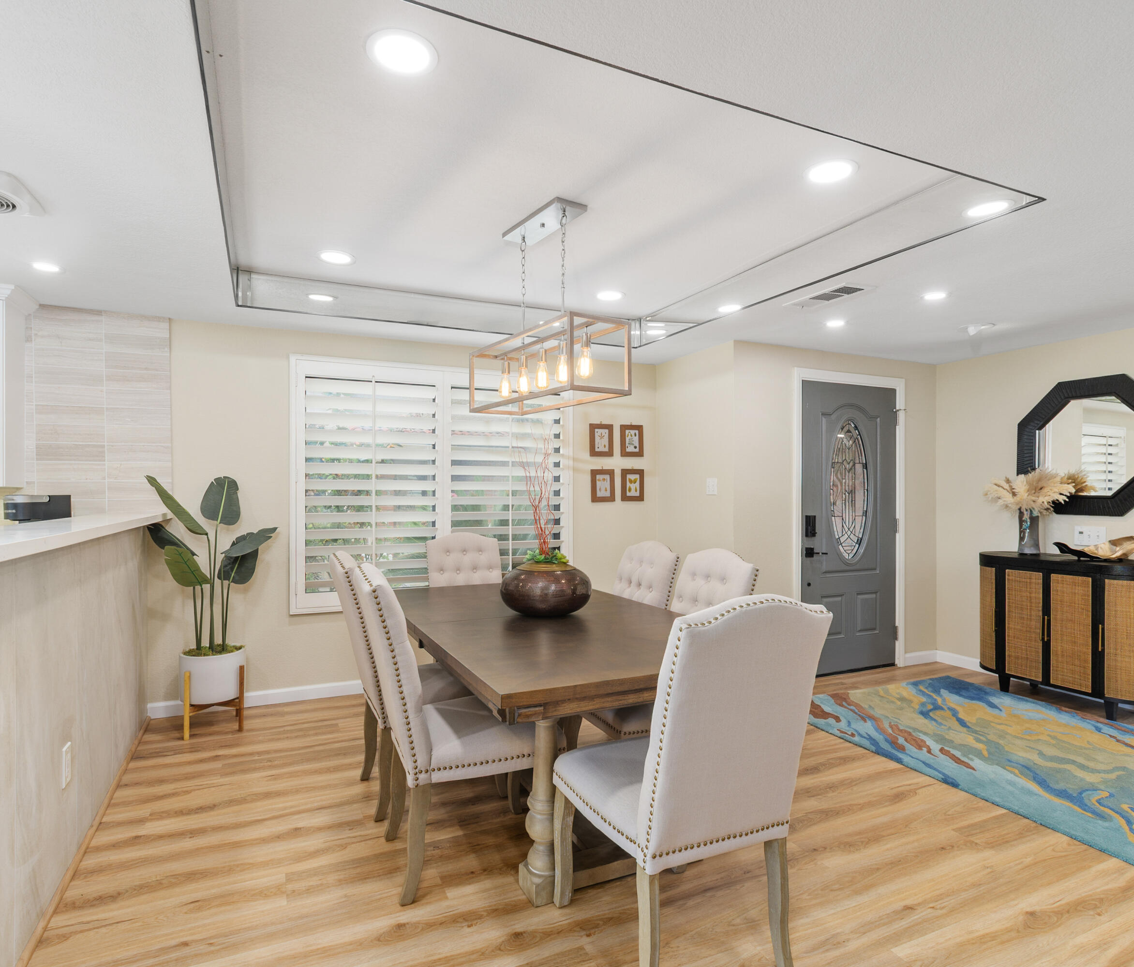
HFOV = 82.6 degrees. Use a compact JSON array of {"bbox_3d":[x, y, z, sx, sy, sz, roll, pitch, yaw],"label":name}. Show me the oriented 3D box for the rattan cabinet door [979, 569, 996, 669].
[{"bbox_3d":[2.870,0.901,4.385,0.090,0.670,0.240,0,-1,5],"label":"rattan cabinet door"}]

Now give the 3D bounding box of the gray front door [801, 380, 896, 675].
[{"bbox_3d":[2.011,0.314,4.613,0.910,2.040,0.045,0,-1,-25],"label":"gray front door"}]

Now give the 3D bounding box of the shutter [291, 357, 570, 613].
[{"bbox_3d":[-0.824,0.014,4.364,1.919,1.604,0.080,0,-1,-25],"label":"shutter"}]

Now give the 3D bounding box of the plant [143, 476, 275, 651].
[{"bbox_3d":[-1.923,0.442,3.506,0.615,0.983,0.500,0,-1,-25],"label":"plant"}]

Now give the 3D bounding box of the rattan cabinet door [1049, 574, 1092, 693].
[{"bbox_3d":[3.023,0.889,3.862,0.022,0.670,0.225,0,-1,-25],"label":"rattan cabinet door"}]

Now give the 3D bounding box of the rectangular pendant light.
[{"bbox_3d":[-0.108,-0.493,2.867,0.289,0.289,0.900,1,-1,-33],"label":"rectangular pendant light"}]

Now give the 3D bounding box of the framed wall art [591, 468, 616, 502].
[{"bbox_3d":[0.275,0.020,4.935,0.204,0.247,0.020,0,-1,-25],"label":"framed wall art"}]

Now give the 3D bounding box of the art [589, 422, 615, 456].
[{"bbox_3d":[0.265,-0.326,4.935,0.201,0.250,0.020,0,-1,-25],"label":"art"}]

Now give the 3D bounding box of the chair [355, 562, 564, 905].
[{"bbox_3d":[-0.395,0.796,2.268,0.655,1.035,0.485,0,-1,-25],"label":"chair"}]

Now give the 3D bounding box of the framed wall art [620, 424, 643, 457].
[{"bbox_3d":[0.509,-0.328,5.049,0.207,0.246,0.020,0,-1,-25],"label":"framed wall art"}]

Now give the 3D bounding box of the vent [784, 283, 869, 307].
[{"bbox_3d":[1.339,-0.949,3.323,0.200,0.015,0.410,0,-1,-25],"label":"vent"}]

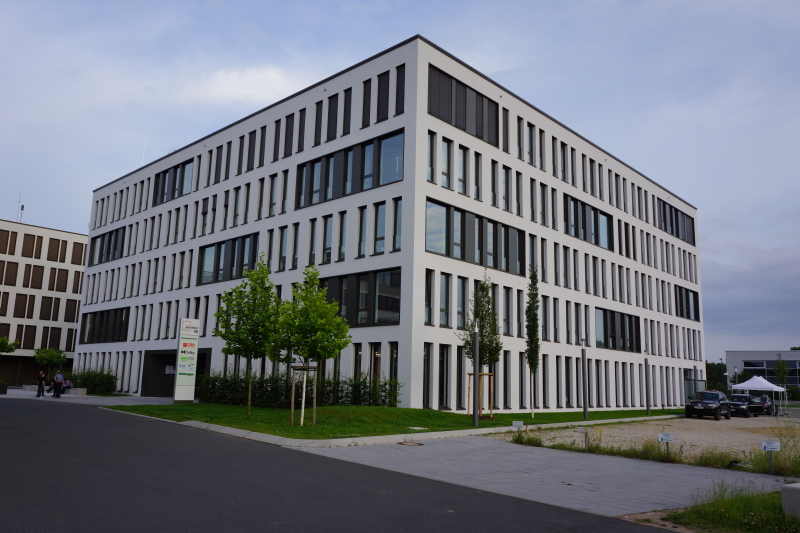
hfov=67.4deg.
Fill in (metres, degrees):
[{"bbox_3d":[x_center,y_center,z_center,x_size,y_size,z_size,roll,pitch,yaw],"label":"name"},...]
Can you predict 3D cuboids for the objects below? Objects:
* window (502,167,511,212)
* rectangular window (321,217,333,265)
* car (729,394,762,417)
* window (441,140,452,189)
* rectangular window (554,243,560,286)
[{"bbox_3d":[6.217,-4.521,35.181,0.200,2.781,0.892,-9,-15,44],"label":"window"},{"bbox_3d":[-4.025,-1.454,33.399,0.900,2.706,0.200,-8,-14,42],"label":"rectangular window"},{"bbox_3d":[24.469,10.046,43.274,1.830,1.600,4.500,-8,-15,41],"label":"car"},{"bbox_3d":[2.405,-5.367,31.399,0.200,2.781,0.912,-9,-15,44],"label":"window"},{"bbox_3d":[9.937,-0.142,38.274,0.200,2.779,0.633,-9,-15,44],"label":"rectangular window"}]

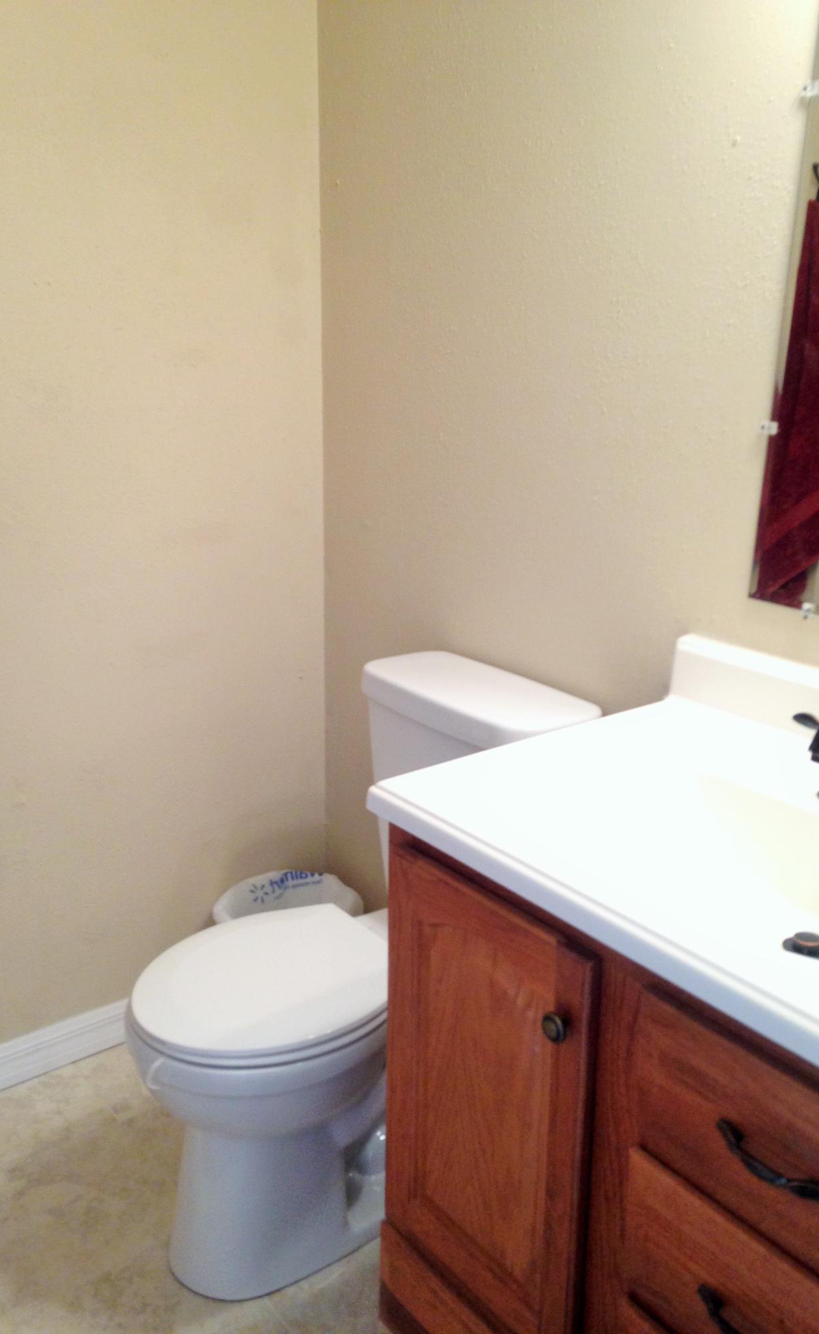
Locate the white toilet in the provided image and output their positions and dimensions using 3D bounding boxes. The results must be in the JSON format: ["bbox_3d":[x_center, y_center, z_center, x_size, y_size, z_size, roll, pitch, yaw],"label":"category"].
[{"bbox_3d":[-0.101,0.457,1.931,0.705,0.785,0.400,-14,23,-37],"label":"white toilet"}]

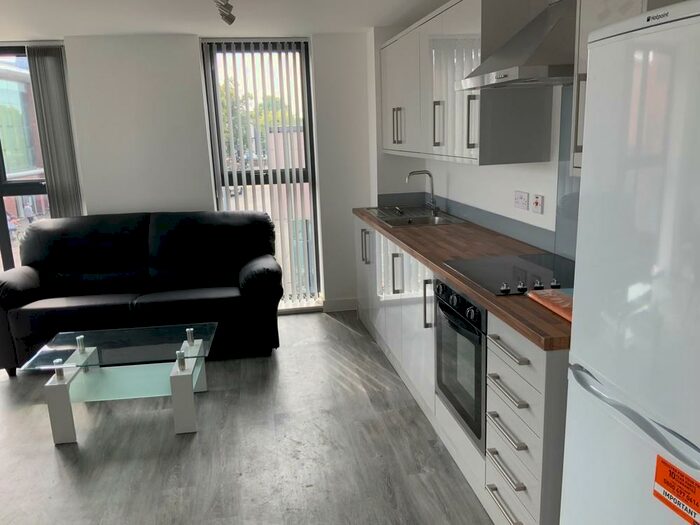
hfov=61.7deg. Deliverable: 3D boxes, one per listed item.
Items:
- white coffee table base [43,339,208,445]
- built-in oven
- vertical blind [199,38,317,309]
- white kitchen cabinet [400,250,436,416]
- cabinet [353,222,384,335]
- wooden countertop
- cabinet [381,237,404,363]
[{"bbox_3d":[-1.190,0.700,3.247,0.715,0.335,0.515,-3,13,-6],"label":"white coffee table base"},{"bbox_3d":[0.719,0.383,2.525,0.560,0.595,0.600,-4,13,-10],"label":"built-in oven"},{"bbox_3d":[-0.689,-0.673,4.806,0.820,2.150,0.090,-4,13,-10],"label":"vertical blind"},{"bbox_3d":[0.638,0.311,3.132,0.580,0.715,0.600,-4,13,-10],"label":"white kitchen cabinet"},{"bbox_3d":[0.423,0.060,4.296,0.580,0.715,0.970,-4,13,-10],"label":"cabinet"},{"bbox_3d":[0.591,-0.106,3.267,0.600,0.043,3.110,-4,13,-10],"label":"wooden countertop"},{"bbox_3d":[0.549,0.206,3.618,0.580,0.715,0.430,-4,13,-10],"label":"cabinet"}]

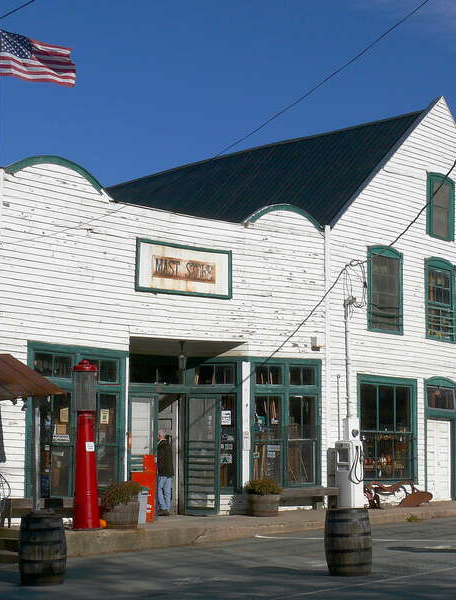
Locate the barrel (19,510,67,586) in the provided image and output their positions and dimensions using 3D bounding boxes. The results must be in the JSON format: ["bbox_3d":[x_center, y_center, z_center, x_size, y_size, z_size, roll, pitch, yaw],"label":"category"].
[{"bbox_3d":[-2.504,3.376,14.454,0.650,0.920,0.650,1,-7,-10],"label":"barrel"}]

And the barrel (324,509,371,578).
[{"bbox_3d":[1.662,3.340,14.752,0.650,0.890,0.650,0,-7,6],"label":"barrel"}]

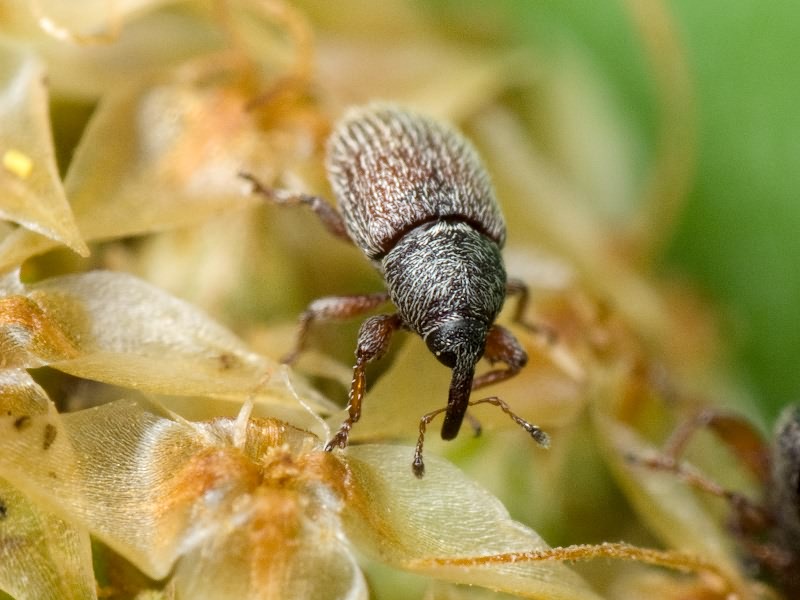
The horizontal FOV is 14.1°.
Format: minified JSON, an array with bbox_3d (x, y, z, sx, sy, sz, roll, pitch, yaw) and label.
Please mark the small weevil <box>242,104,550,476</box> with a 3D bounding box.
[{"bbox_3d":[0.000,0.000,0.022,0.002,0.001,0.003,-6,44,-14],"label":"small weevil"}]

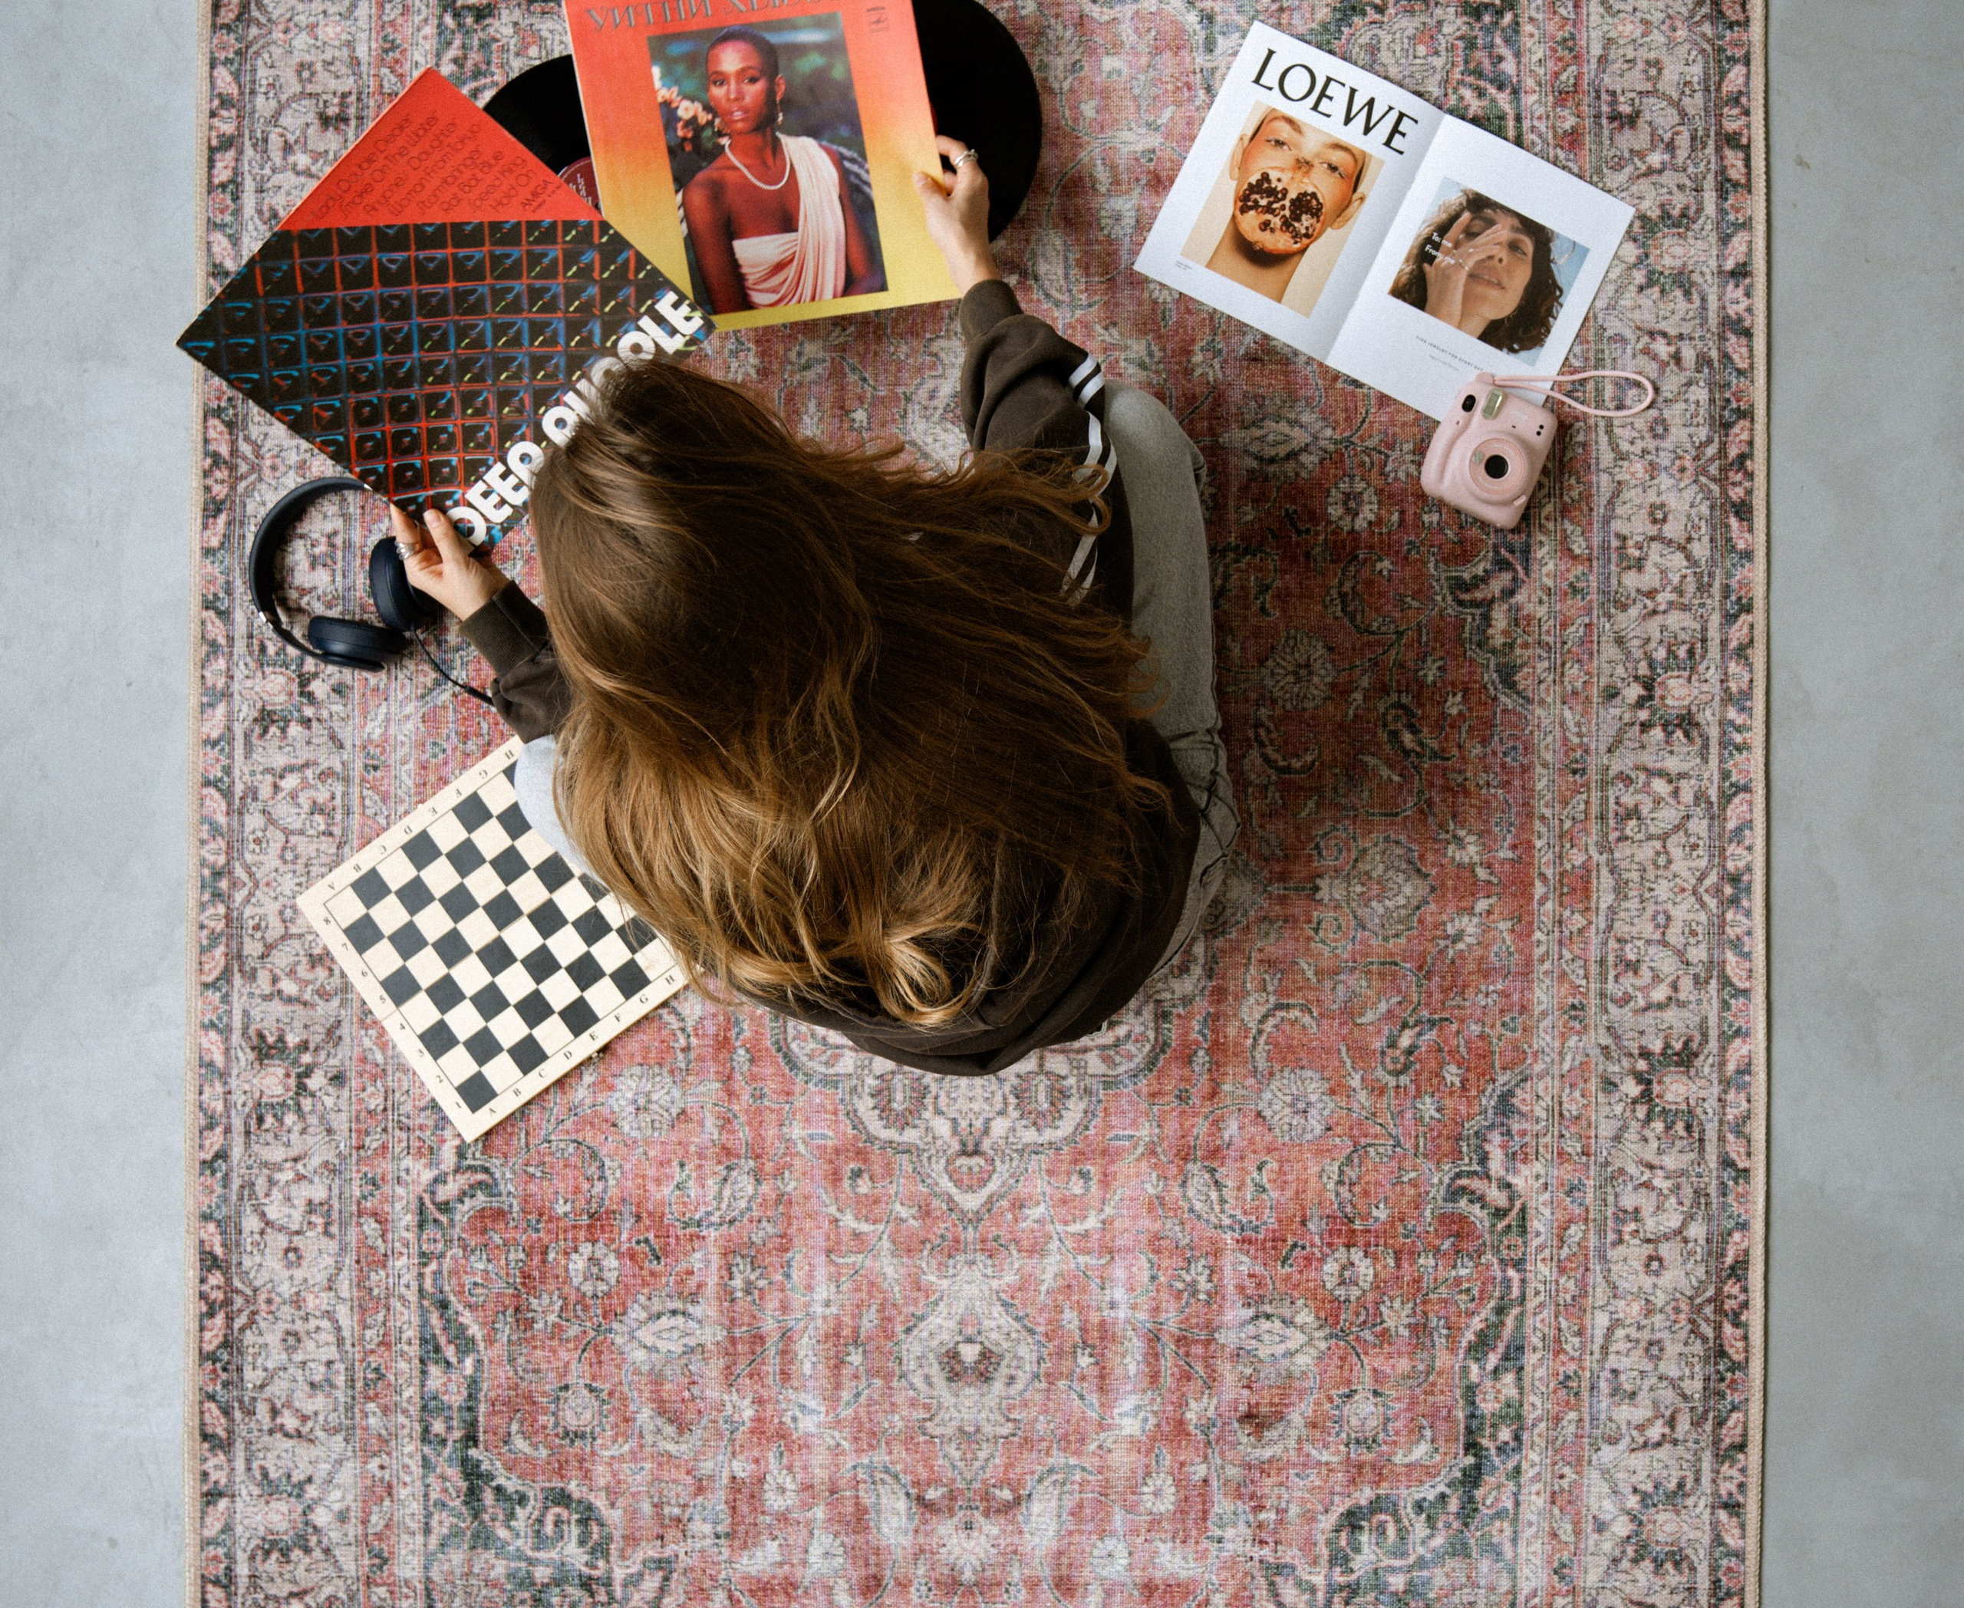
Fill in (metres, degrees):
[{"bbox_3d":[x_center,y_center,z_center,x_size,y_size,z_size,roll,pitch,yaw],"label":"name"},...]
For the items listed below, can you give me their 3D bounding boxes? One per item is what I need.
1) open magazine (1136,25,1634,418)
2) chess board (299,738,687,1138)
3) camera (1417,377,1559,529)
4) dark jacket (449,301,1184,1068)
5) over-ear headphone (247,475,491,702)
[{"bbox_3d":[0.393,-0.549,2.231,0.412,0.009,0.267,26,91,1],"label":"open magazine"},{"bbox_3d":[-0.469,0.127,2.239,0.284,0.022,0.287,-36,90,1],"label":"chess board"},{"bbox_3d":[0.488,-0.336,2.199,0.107,0.067,0.121,25,91,1],"label":"camera"},{"bbox_3d":[-0.062,-0.079,1.919,0.610,0.550,0.625,-27,90,1],"label":"dark jacket"},{"bbox_3d":[-0.595,-0.213,2.210,0.195,0.080,0.180,33,91,1],"label":"over-ear headphone"}]

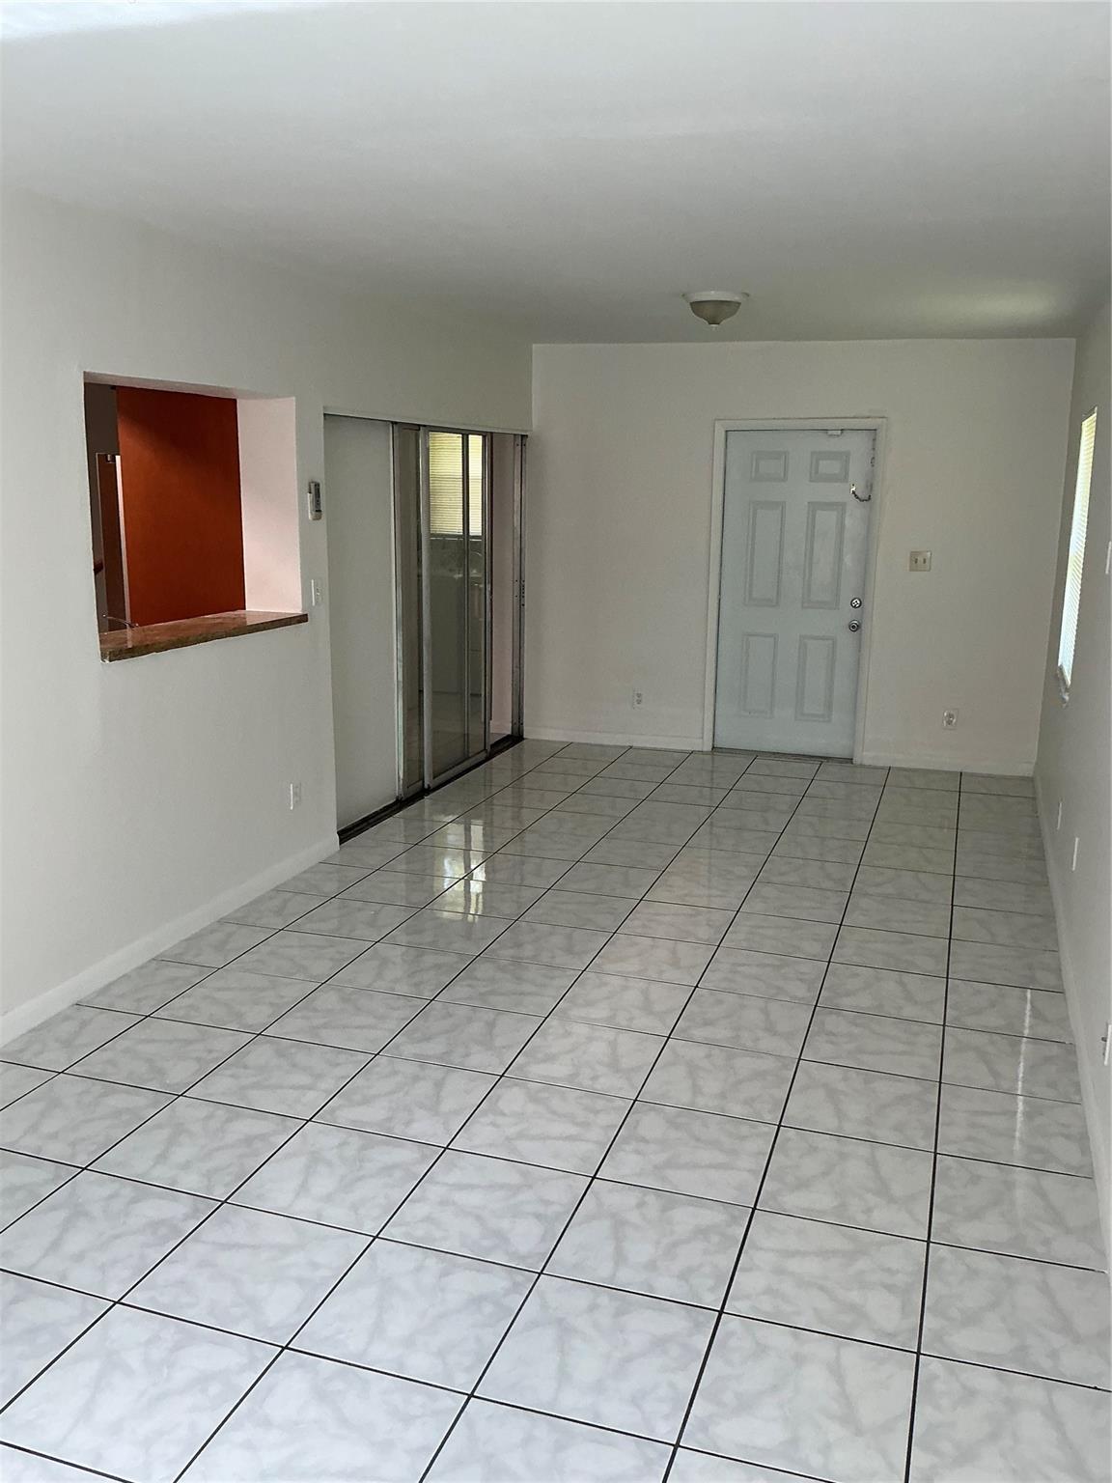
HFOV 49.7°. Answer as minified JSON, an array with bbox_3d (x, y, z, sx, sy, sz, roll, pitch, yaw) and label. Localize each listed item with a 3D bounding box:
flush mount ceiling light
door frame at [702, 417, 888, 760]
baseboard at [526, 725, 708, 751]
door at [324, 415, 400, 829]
[{"bbox_3d":[0.722,-1.949,5.442,0.310,0.142,0.310,4,13,18],"label":"flush mount ceiling light"},{"bbox_3d":[1.466,-0.923,7.501,1.020,2.102,0.113,4,13,18],"label":"door frame"},{"bbox_3d":[0.370,-0.013,8.040,1.241,0.086,0.017,4,13,18],"label":"baseboard"},{"bbox_3d":[-0.988,-0.585,6.040,0.042,2.006,0.784,4,13,18],"label":"door"}]

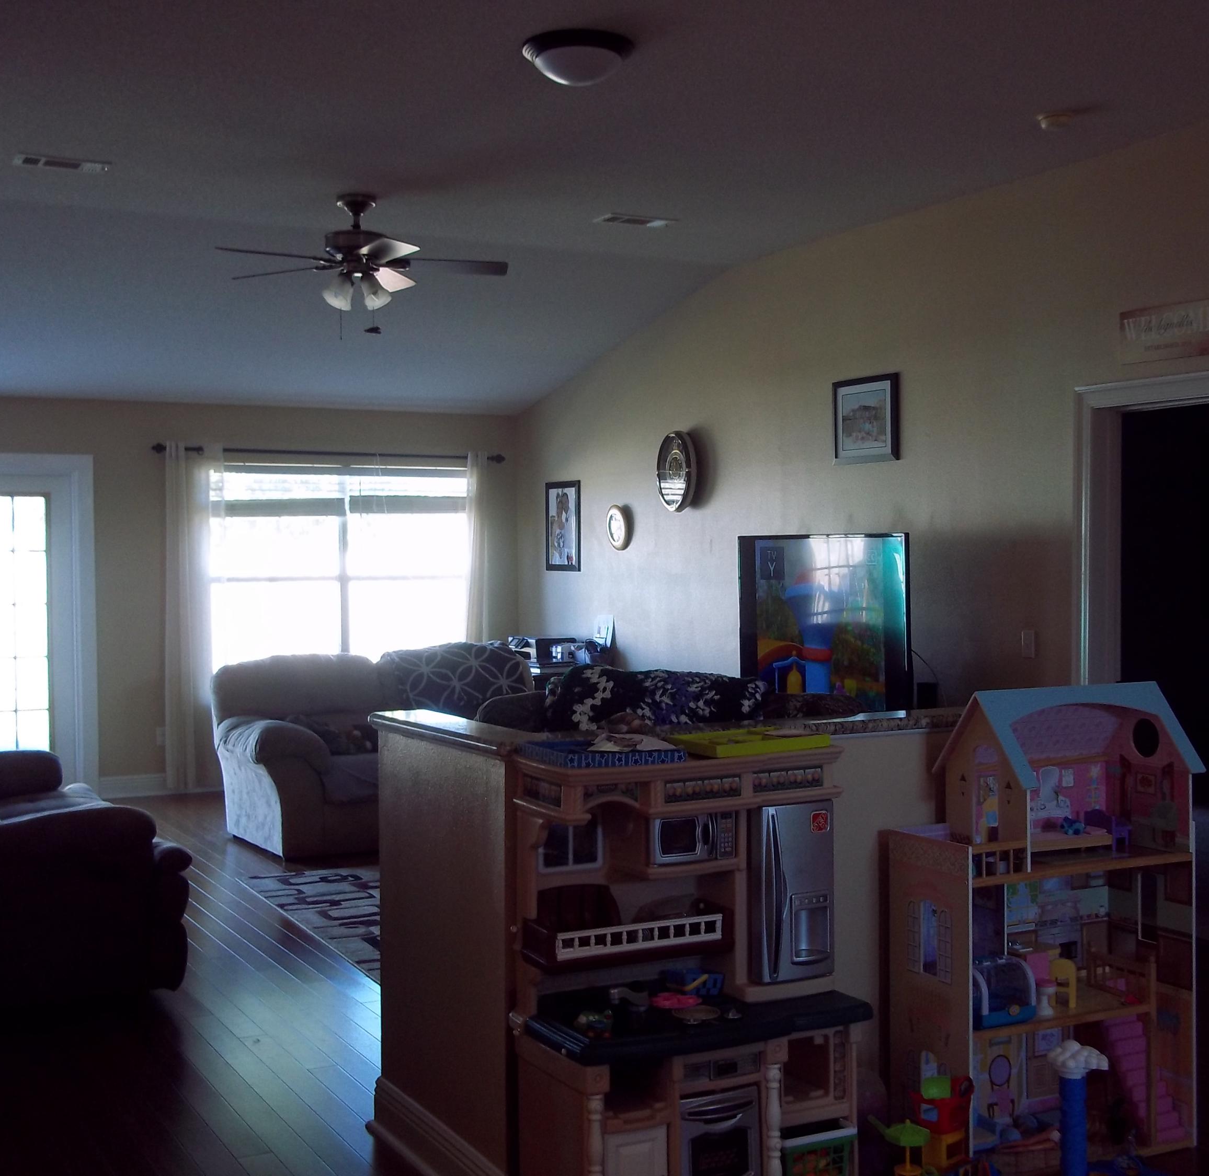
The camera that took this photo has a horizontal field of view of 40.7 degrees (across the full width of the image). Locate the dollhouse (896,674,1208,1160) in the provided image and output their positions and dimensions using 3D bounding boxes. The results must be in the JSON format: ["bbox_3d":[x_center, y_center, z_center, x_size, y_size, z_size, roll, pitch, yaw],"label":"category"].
[{"bbox_3d":[1.122,0.831,4.133,0.712,1.160,0.360,-1,1,-24],"label":"dollhouse"}]

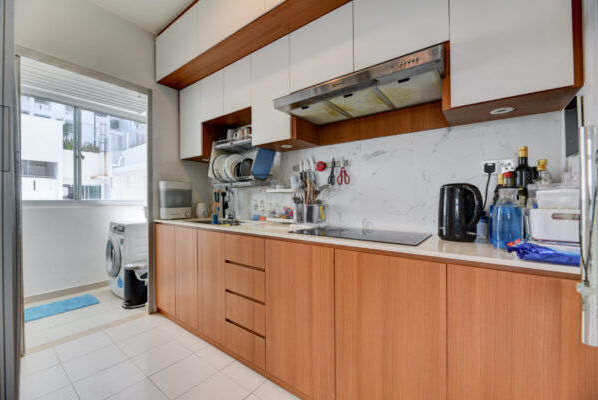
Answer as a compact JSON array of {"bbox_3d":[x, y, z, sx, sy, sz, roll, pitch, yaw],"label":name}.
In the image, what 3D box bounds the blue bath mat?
[{"bbox_3d":[-2.512,1.122,2.444,0.430,0.015,0.570,0,0,36],"label":"blue bath mat"}]

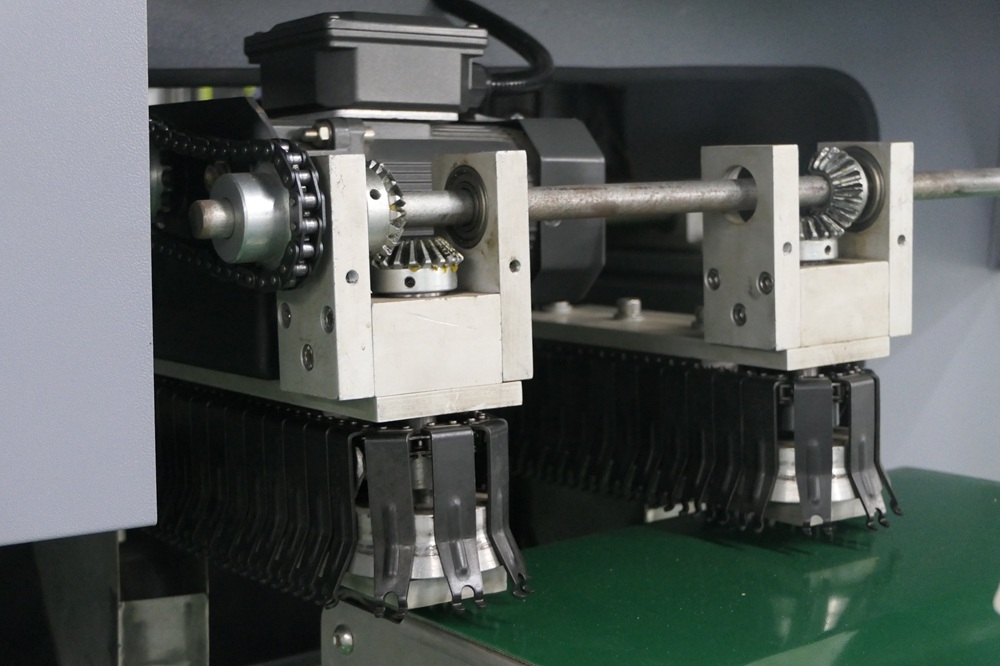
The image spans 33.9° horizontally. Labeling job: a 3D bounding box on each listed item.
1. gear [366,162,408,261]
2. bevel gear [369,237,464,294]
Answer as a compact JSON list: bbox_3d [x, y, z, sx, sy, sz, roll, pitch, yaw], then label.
[{"bbox_3d":[-0.069,-0.064,0.870,0.027,0.056,0.056,-6,7,-34],"label":"gear"},{"bbox_3d":[-0.047,-0.037,0.887,0.056,0.027,0.056,-2,6,0],"label":"bevel gear"}]

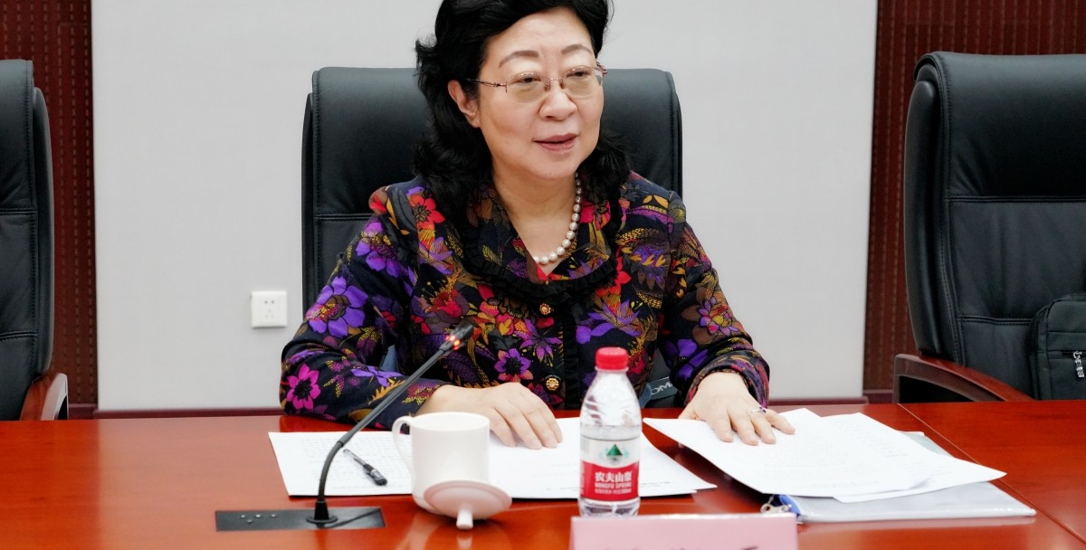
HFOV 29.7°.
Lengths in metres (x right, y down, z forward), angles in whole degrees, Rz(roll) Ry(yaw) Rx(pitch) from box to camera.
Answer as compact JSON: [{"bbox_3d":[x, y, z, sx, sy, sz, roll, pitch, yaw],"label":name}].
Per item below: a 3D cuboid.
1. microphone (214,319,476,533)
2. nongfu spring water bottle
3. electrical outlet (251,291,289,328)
[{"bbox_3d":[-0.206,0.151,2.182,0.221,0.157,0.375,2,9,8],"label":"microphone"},{"bbox_3d":[0.066,0.163,2.067,0.062,0.175,0.062,0,9,-5],"label":"nongfu spring water bottle"},{"bbox_3d":[-0.671,0.083,5.034,0.086,0.086,0.010,0,9,-8],"label":"electrical outlet"}]

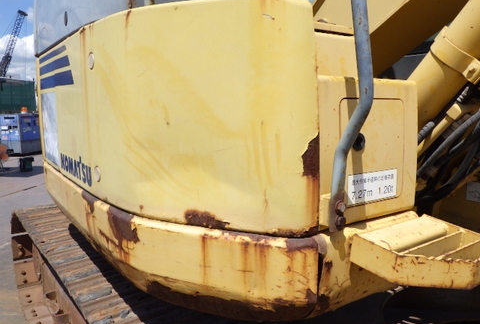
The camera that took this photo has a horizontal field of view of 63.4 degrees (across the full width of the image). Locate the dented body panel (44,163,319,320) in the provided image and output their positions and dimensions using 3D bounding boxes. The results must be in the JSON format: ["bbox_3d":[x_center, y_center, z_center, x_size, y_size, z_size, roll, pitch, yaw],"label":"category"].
[{"bbox_3d":[-0.470,0.198,1.347,1.623,0.212,0.200,7,11,44],"label":"dented body panel"}]

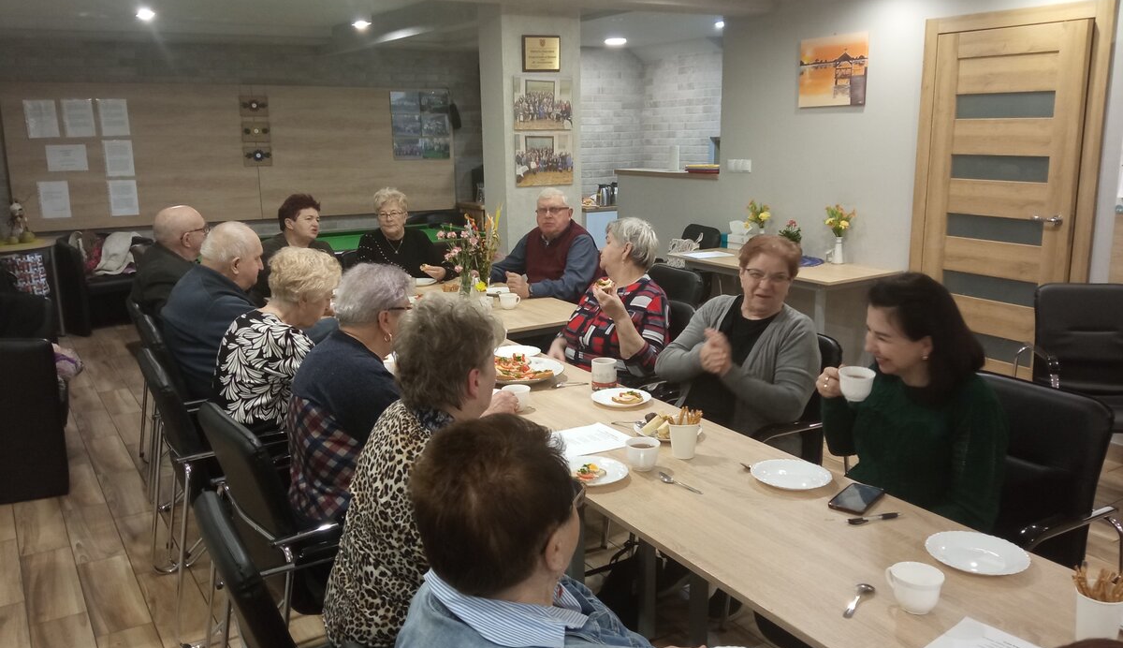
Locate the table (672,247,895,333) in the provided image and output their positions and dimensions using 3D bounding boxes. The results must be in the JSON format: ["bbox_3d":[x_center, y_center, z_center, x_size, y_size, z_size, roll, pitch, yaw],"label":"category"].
[{"bbox_3d":[1.369,-0.040,5.661,0.700,0.720,1.400,-10,15,-32],"label":"table"}]

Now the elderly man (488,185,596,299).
[{"bbox_3d":[-0.018,-0.126,4.901,0.640,1.250,0.760,9,17,39],"label":"elderly man"}]

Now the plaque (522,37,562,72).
[{"bbox_3d":[-0.127,-1.875,6.070,0.300,0.235,0.020,-9,15,-32],"label":"plaque"}]

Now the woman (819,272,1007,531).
[{"bbox_3d":[0.815,0.504,2.154,0.720,1.250,0.560,-8,14,-29],"label":"woman"}]

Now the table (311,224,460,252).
[{"bbox_3d":[-1.688,-0.246,6.865,2.420,0.810,1.420,-9,15,-32],"label":"table"}]

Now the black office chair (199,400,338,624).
[{"bbox_3d":[-0.680,0.653,2.517,0.600,0.860,0.570,-10,15,-35],"label":"black office chair"}]

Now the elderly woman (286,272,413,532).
[{"bbox_3d":[-0.531,0.451,2.557,0.740,1.200,0.540,-9,15,-30],"label":"elderly woman"}]

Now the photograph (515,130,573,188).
[{"bbox_3d":[-0.113,-1.064,5.667,0.440,0.340,0.020,-9,15,-31],"label":"photograph"}]

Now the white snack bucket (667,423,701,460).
[{"bbox_3d":[0.337,0.319,2.397,0.084,0.083,0.084,-1,13,0],"label":"white snack bucket"}]

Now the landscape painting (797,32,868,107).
[{"bbox_3d":[1.649,-1.526,5.314,0.025,0.405,0.520,-9,15,-31],"label":"landscape painting"}]

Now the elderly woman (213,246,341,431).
[{"bbox_3d":[-0.834,0.329,3.115,0.700,1.220,0.500,-9,15,-32],"label":"elderly woman"}]

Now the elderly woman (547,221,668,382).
[{"bbox_3d":[0.211,0.263,3.270,0.700,1.270,0.560,-8,14,-29],"label":"elderly woman"}]

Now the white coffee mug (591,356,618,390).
[{"bbox_3d":[0.147,0.170,3.007,0.086,0.096,0.106,-1,12,0],"label":"white coffee mug"}]

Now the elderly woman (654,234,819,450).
[{"bbox_3d":[0.576,0.354,2.811,0.530,1.260,0.700,11,18,44],"label":"elderly woman"}]

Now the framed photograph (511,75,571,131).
[{"bbox_3d":[-0.114,-1.369,5.454,0.425,0.320,0.020,-10,15,-32],"label":"framed photograph"}]

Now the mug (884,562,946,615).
[{"bbox_3d":[0.643,0.483,1.592,0.104,0.066,0.092,-1,12,0],"label":"mug"}]

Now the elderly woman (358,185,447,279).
[{"bbox_3d":[-0.987,-0.172,5.241,0.540,1.220,0.740,-8,14,-27],"label":"elderly woman"}]

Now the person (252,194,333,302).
[{"bbox_3d":[-1.421,-0.099,4.964,0.540,1.220,0.740,-12,17,-40],"label":"person"}]

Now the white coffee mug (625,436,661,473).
[{"bbox_3d":[0.217,0.347,2.318,0.096,0.067,0.090,-1,13,0],"label":"white coffee mug"}]

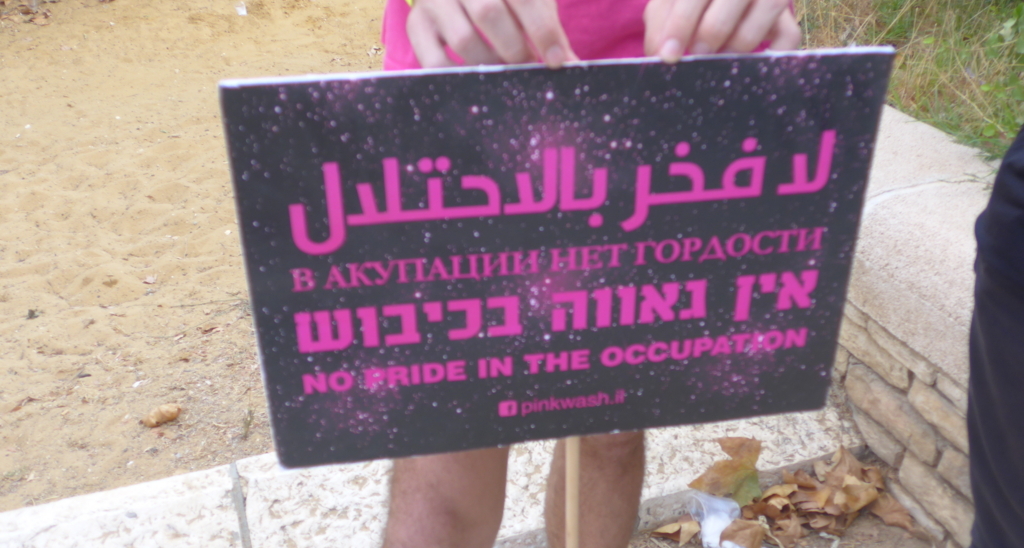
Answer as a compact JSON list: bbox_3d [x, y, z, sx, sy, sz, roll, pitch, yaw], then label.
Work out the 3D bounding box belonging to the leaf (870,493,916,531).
[{"bbox_3d":[0.625,0.390,1.701,0.080,0.030,0.058,16,33,31],"label":"leaf"}]

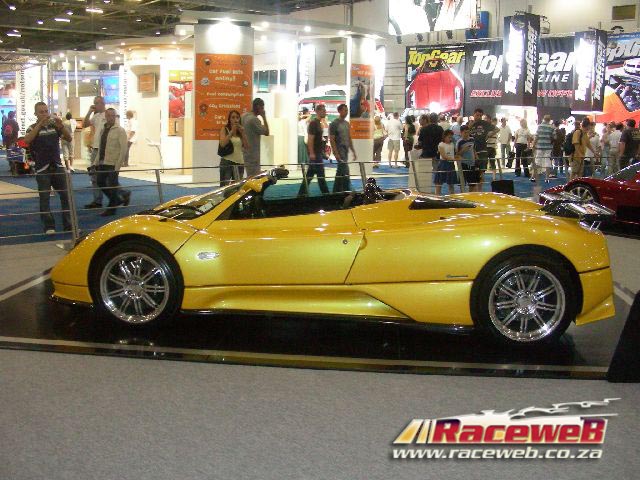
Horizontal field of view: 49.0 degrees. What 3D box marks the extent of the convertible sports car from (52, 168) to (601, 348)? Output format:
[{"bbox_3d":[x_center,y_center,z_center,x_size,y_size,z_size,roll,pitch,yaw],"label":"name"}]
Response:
[{"bbox_3d":[0.005,-0.015,5.780,4.380,1.140,2.040,2,10,5],"label":"convertible sports car"}]

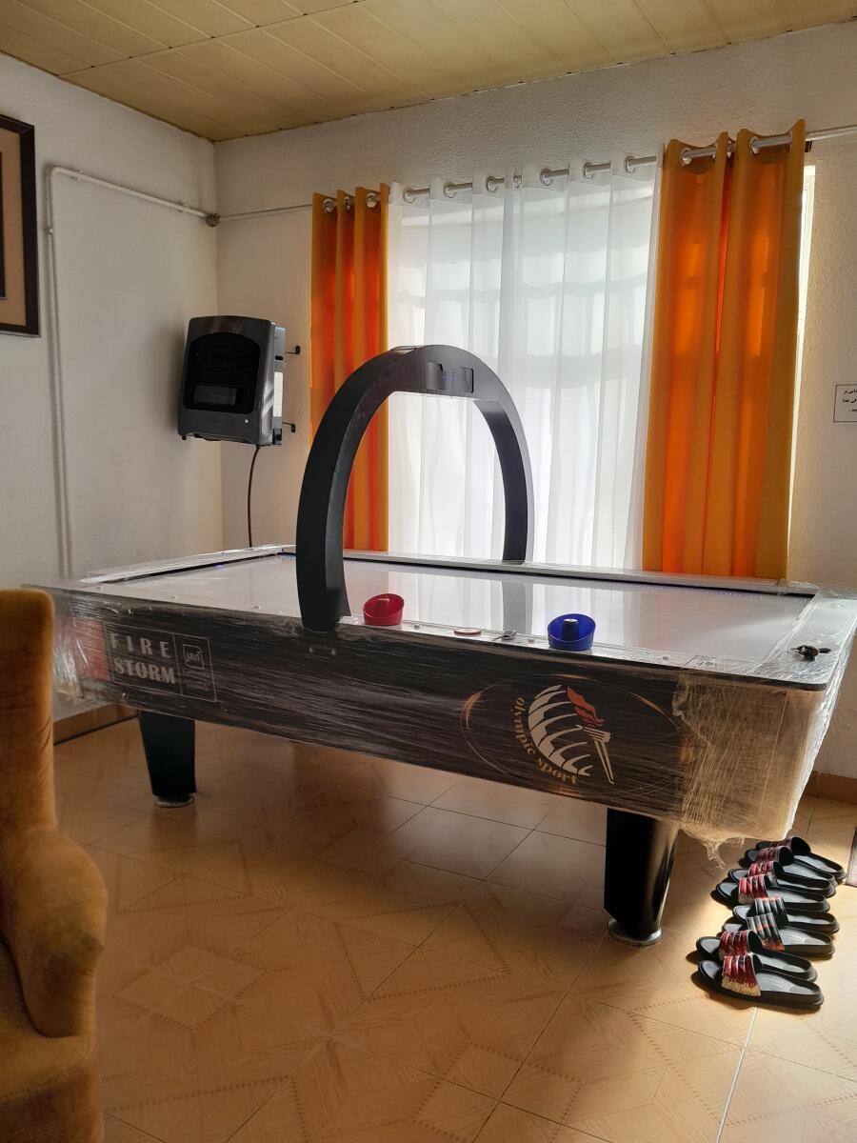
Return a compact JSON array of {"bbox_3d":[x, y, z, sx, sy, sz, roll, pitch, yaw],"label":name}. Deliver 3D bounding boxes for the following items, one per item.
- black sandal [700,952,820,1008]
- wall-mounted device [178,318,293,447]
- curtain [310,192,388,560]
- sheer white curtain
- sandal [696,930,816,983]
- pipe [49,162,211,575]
[{"bbox_3d":[0.789,0.959,2.119,0.280,0.082,0.103,4,9,21],"label":"black sandal"},{"bbox_3d":[-0.908,-0.875,4.120,0.432,0.535,0.200,8,10,18],"label":"wall-mounted device"},{"bbox_3d":[-0.331,-0.505,3.977,0.410,2.260,0.130,5,9,28],"label":"curtain"},{"bbox_3d":[0.327,-0.428,3.625,1.140,2.240,0.120,5,9,28],"label":"sheer white curtain"},{"bbox_3d":[0.813,0.946,2.213,0.280,0.082,0.103,4,9,21],"label":"sandal"},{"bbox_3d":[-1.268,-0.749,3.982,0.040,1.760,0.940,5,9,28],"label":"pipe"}]

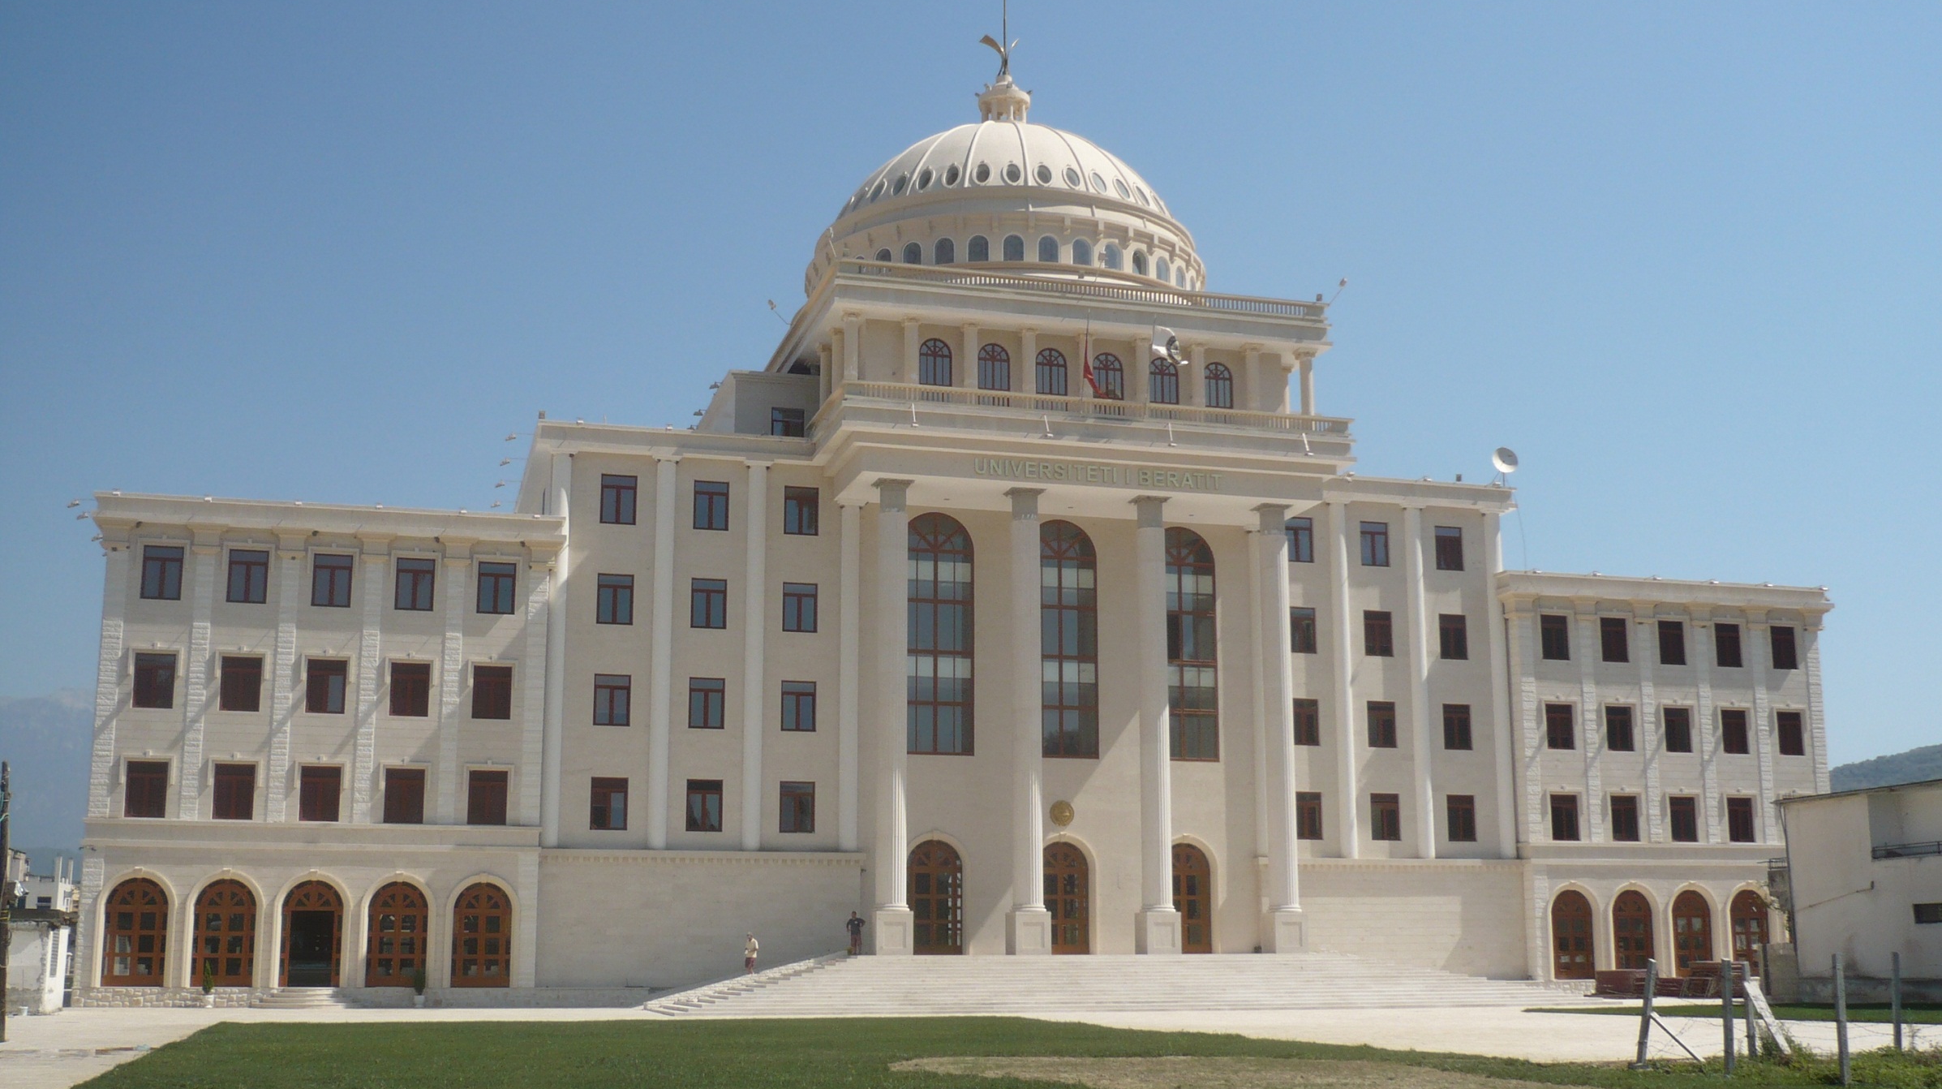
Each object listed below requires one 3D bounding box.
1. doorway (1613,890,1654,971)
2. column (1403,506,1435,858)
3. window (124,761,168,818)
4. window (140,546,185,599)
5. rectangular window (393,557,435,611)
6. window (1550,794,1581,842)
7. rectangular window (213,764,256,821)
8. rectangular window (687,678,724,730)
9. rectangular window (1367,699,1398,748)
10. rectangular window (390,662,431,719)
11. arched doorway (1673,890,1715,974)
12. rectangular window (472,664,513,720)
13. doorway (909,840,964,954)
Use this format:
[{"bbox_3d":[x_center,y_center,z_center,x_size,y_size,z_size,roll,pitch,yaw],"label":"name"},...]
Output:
[{"bbox_3d":[30.279,17.845,89.804,2.236,4.040,0.300,3,-12,-15],"label":"doorway"},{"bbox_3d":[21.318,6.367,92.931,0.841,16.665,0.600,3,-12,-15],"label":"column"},{"bbox_3d":[-31.950,9.485,76.010,1.490,2.140,0.200,3,-12,-15],"label":"window"},{"bbox_3d":[-32.188,1.115,78.172,1.551,2.211,0.200,3,-12,-15],"label":"window"},{"bbox_3d":[-22.328,1.641,79.114,1.444,2.077,0.200,3,-12,-16],"label":"rectangular window"},{"bbox_3d":[28.119,12.921,92.936,1.551,2.211,0.200,3,-12,-15],"label":"window"},{"bbox_3d":[-28.449,9.562,75.825,1.472,2.100,0.200,3,-12,-15],"label":"rectangular window"},{"bbox_3d":[-10.918,6.588,81.252,1.436,2.079,0.180,3,-12,-15],"label":"rectangular window"},{"bbox_3d":[19.760,8.655,94.538,1.491,2.182,0.200,3,-11,-16],"label":"rectangular window"},{"bbox_3d":[-22.818,5.899,79.805,1.551,2.211,0.200,3,-12,-15],"label":"rectangular window"},{"bbox_3d":[34.409,18.546,93.745,2.269,4.109,0.300,3,-12,-15],"label":"arched doorway"},{"bbox_3d":[-19.276,5.966,79.148,1.444,2.077,0.200,3,-12,-16],"label":"rectangular window"},{"bbox_3d":[-1.508,14.787,82.300,2.361,4.723,0.300,3,-12,-15],"label":"doorway"}]

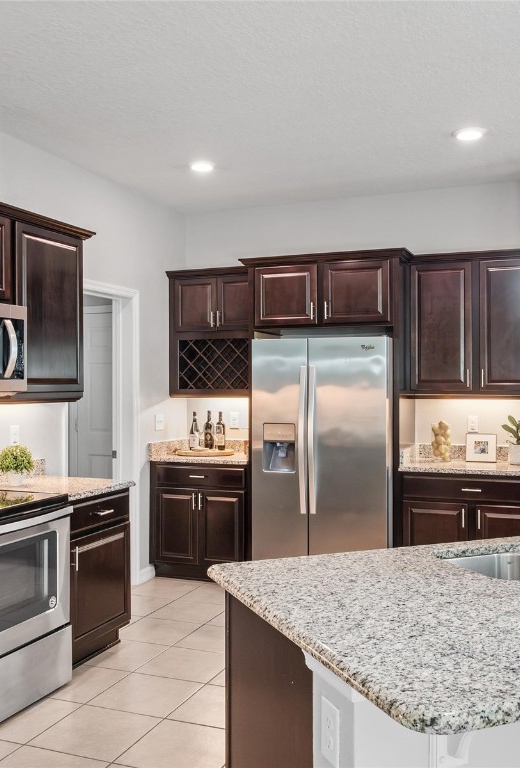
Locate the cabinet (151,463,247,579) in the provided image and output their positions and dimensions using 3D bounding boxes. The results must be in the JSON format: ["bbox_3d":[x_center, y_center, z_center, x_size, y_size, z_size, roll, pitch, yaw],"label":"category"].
[{"bbox_3d":[-0.351,1.008,5.821,0.783,0.874,0.610,0,0,21],"label":"cabinet"}]

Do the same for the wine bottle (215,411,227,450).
[{"bbox_3d":[-0.305,0.367,5.988,0.076,0.300,0.076,0,0,22],"label":"wine bottle"}]

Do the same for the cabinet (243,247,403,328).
[{"bbox_3d":[0.527,-0.620,5.471,1.120,0.480,0.675,0,0,22],"label":"cabinet"}]

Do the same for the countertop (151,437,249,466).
[{"bbox_3d":[-0.345,0.512,5.833,0.805,0.127,0.645,0,0,22],"label":"countertop"}]

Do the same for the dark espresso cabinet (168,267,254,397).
[{"bbox_3d":[-0.291,-0.376,5.964,0.805,0.960,0.370,0,0,22],"label":"dark espresso cabinet"}]

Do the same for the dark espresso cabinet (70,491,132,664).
[{"bbox_3d":[-1.122,1.002,4.117,0.650,0.876,0.595,0,0,22],"label":"dark espresso cabinet"}]

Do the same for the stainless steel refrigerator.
[{"bbox_3d":[0.503,0.569,5.300,0.905,1.750,0.855,0,0,21],"label":"stainless steel refrigerator"}]

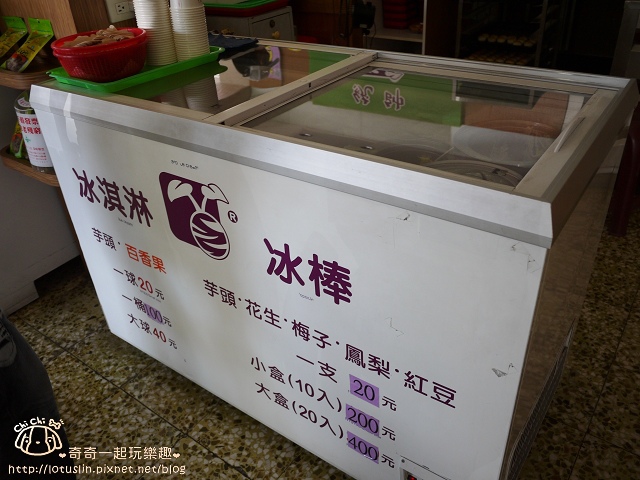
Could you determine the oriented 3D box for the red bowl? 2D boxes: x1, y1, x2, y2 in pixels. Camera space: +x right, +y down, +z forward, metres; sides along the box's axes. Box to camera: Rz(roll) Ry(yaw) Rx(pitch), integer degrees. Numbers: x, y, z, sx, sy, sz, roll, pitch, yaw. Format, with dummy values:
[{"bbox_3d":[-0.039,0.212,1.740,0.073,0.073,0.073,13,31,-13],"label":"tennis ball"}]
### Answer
[{"bbox_3d":[-0.535,-0.454,1.291,0.225,0.091,0.225,-3,33,2],"label":"red bowl"}]

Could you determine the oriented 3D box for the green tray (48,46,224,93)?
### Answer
[{"bbox_3d":[-0.474,-0.450,1.340,0.265,0.030,0.395,20,40,33],"label":"green tray"}]

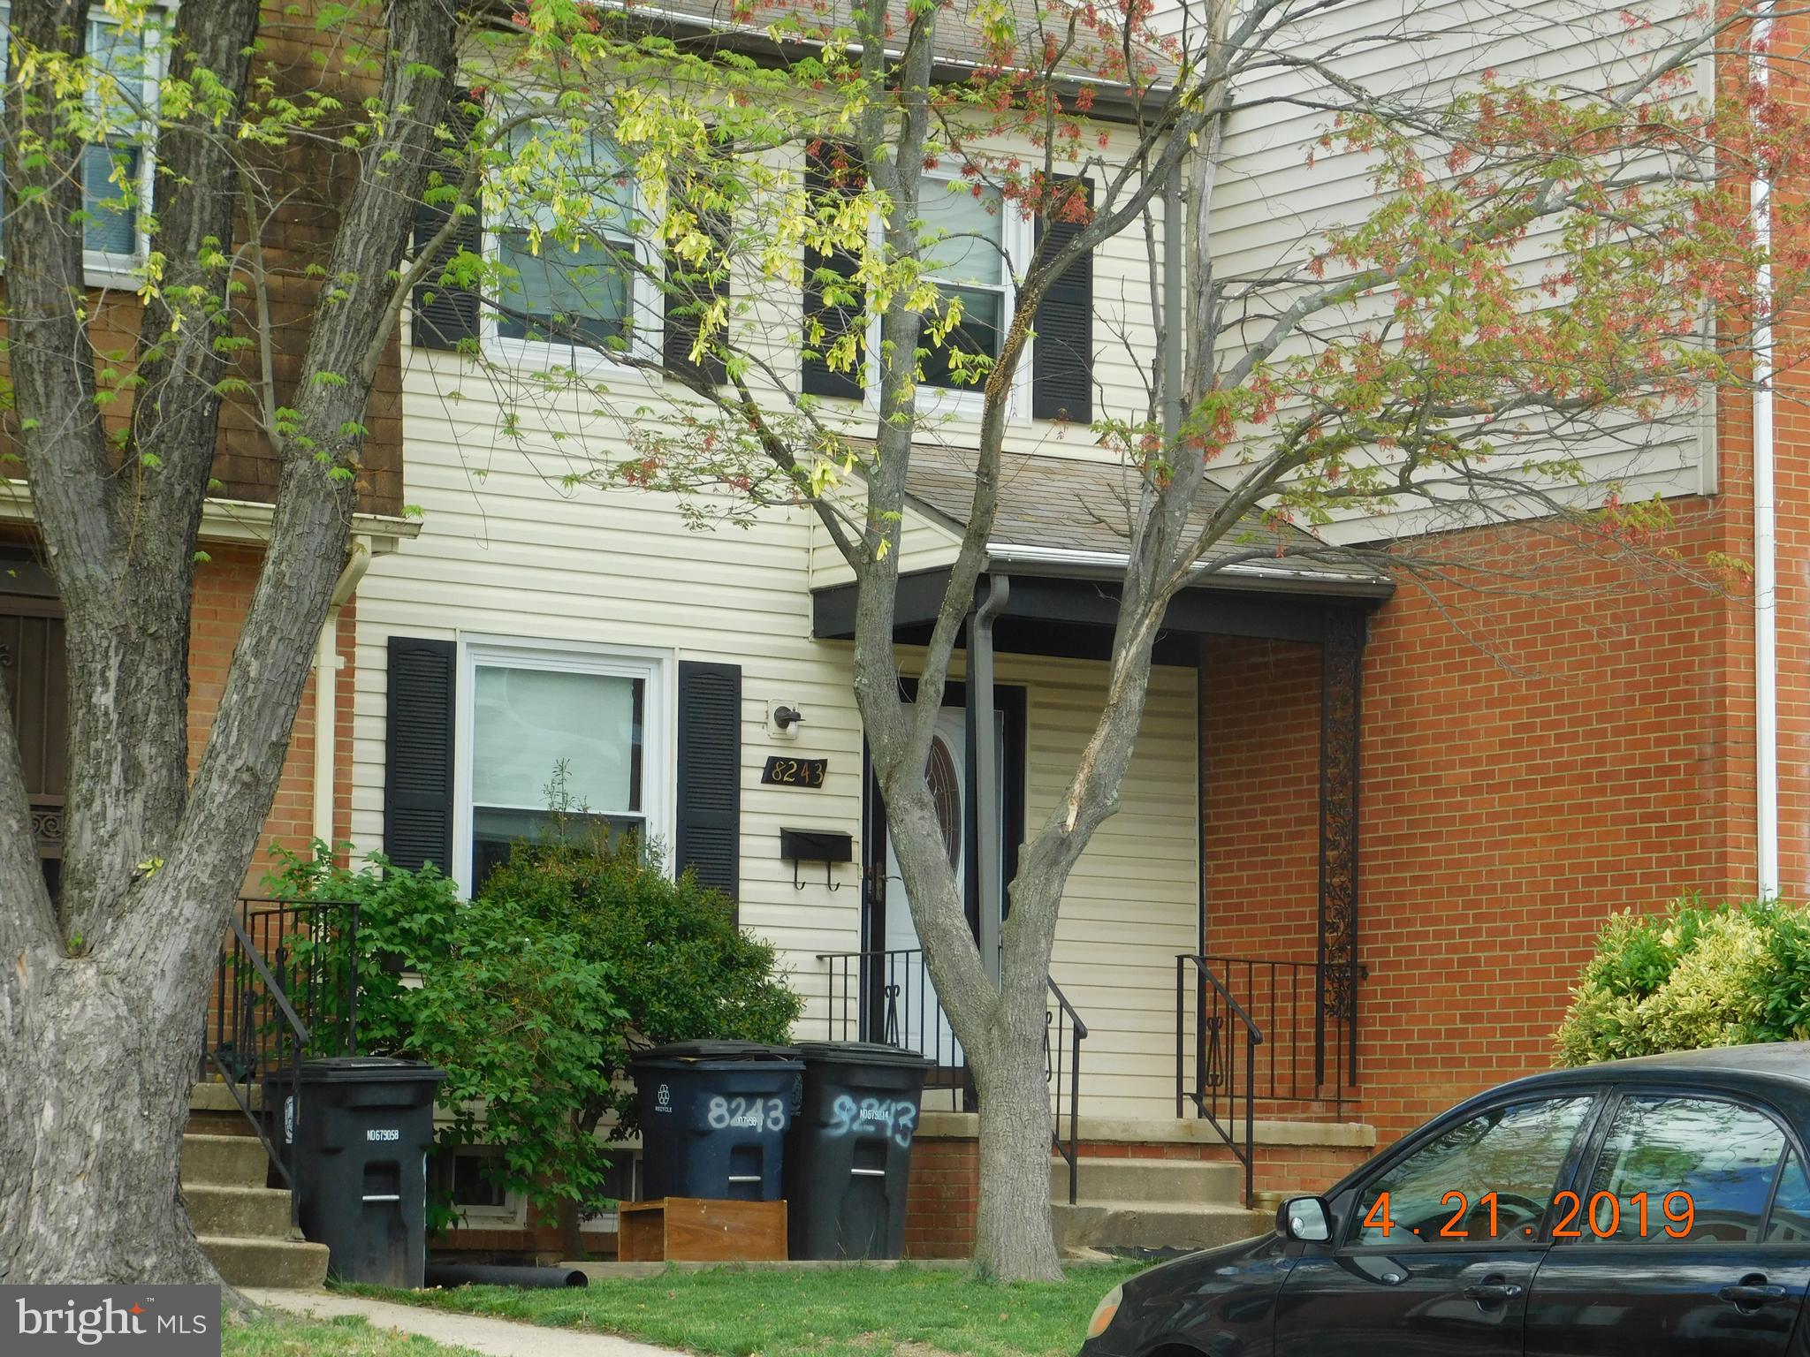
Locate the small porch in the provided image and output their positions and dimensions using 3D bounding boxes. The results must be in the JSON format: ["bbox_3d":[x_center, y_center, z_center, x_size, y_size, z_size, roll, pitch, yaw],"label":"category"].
[{"bbox_3d":[1.014,0.807,26.269,2.500,4.120,1.685,5,-7,-33],"label":"small porch"}]

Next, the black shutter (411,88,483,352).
[{"bbox_3d":[-2.223,-2.260,25.391,0.372,1.305,0.050,5,-7,-33],"label":"black shutter"}]

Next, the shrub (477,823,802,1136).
[{"bbox_3d":[-1.270,1.702,24.800,1.500,1.977,1.250,5,-7,-33],"label":"shrub"}]

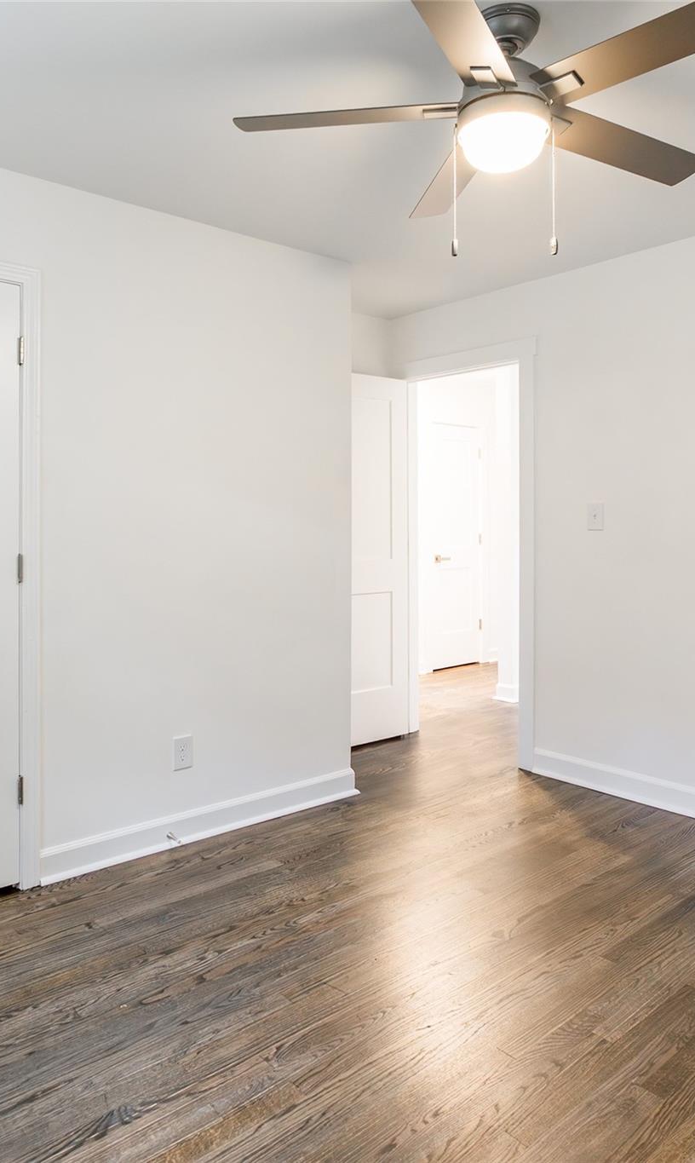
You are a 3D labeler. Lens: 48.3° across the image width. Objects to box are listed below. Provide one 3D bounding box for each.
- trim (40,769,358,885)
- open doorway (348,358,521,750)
[{"bbox_3d":[-0.515,0.965,3.160,1.460,0.120,0.030,-2,3,-39],"label":"trim"},{"bbox_3d":[0.671,-0.109,4.329,0.130,2.080,0.840,-2,3,-42],"label":"open doorway"}]

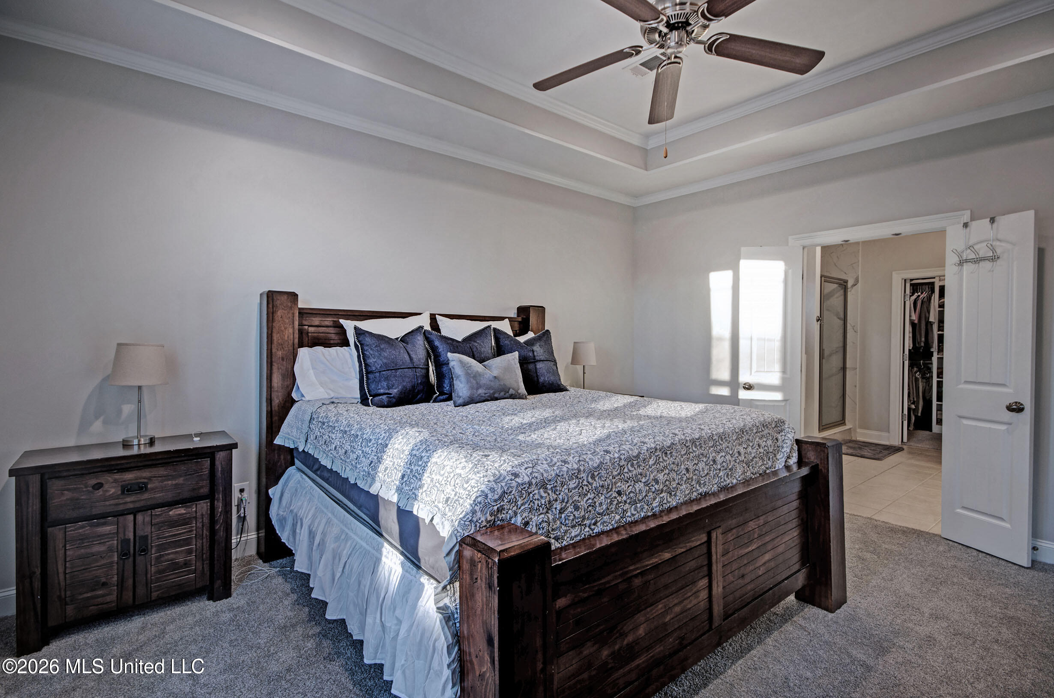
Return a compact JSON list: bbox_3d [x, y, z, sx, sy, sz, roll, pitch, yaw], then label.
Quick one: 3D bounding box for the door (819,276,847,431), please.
[{"bbox_3d":[3.867,0.067,5.870,0.988,1.875,0.040,-1,2,-39],"label":"door"}]

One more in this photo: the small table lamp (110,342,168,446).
[{"bbox_3d":[-1.916,0.218,2.320,0.224,0.494,0.224,-1,2,-39],"label":"small table lamp"}]

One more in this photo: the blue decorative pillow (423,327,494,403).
[{"bbox_3d":[-0.420,0.093,3.005,0.484,0.464,0.161,-1,-15,-41],"label":"blue decorative pillow"}]

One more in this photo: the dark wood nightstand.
[{"bbox_3d":[-1.893,0.851,2.265,0.772,0.769,0.413,-1,2,-39],"label":"dark wood nightstand"}]

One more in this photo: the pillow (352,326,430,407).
[{"bbox_3d":[-0.768,0.093,2.698,0.161,0.454,0.454,-22,-14,41],"label":"pillow"}]

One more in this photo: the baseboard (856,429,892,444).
[{"bbox_3d":[4.421,1.117,5.970,0.016,0.136,0.348,-1,2,-39],"label":"baseboard"}]

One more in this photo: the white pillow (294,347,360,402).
[{"bbox_3d":[-1.027,0.153,2.931,0.746,0.393,0.171,-1,-31,-39],"label":"white pillow"}]

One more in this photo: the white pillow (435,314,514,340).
[{"bbox_3d":[-0.333,0.050,3.410,0.615,0.554,0.171,-1,-18,-39],"label":"white pillow"}]

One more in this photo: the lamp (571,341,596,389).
[{"bbox_3d":[0.501,0.187,4.177,0.227,0.499,0.227,0,1,0],"label":"lamp"}]

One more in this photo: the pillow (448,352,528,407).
[{"bbox_3d":[-0.230,0.177,2.875,0.504,0.333,0.131,-1,-26,-39],"label":"pillow"}]

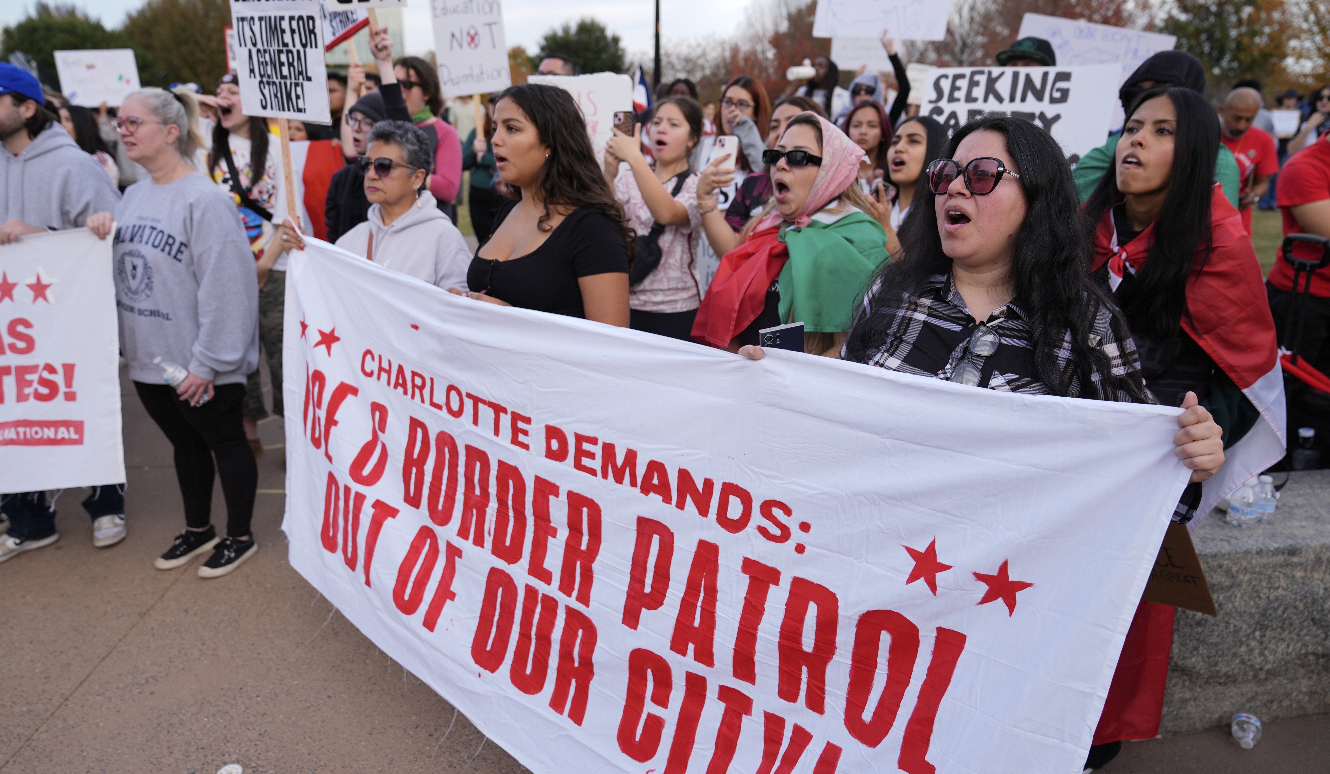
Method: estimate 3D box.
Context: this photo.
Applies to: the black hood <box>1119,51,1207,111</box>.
[{"bbox_3d":[1.545,-0.909,2.750,0.270,0.280,0.230,-2,18,-7],"label":"black hood"}]

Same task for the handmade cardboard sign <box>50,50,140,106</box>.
[{"bbox_3d":[-5.453,-2.963,8.512,0.680,0.530,0.020,-3,17,-10],"label":"handmade cardboard sign"}]

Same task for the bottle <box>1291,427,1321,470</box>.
[{"bbox_3d":[1.919,0.206,2.660,0.069,0.180,0.069,-4,18,1],"label":"bottle"}]

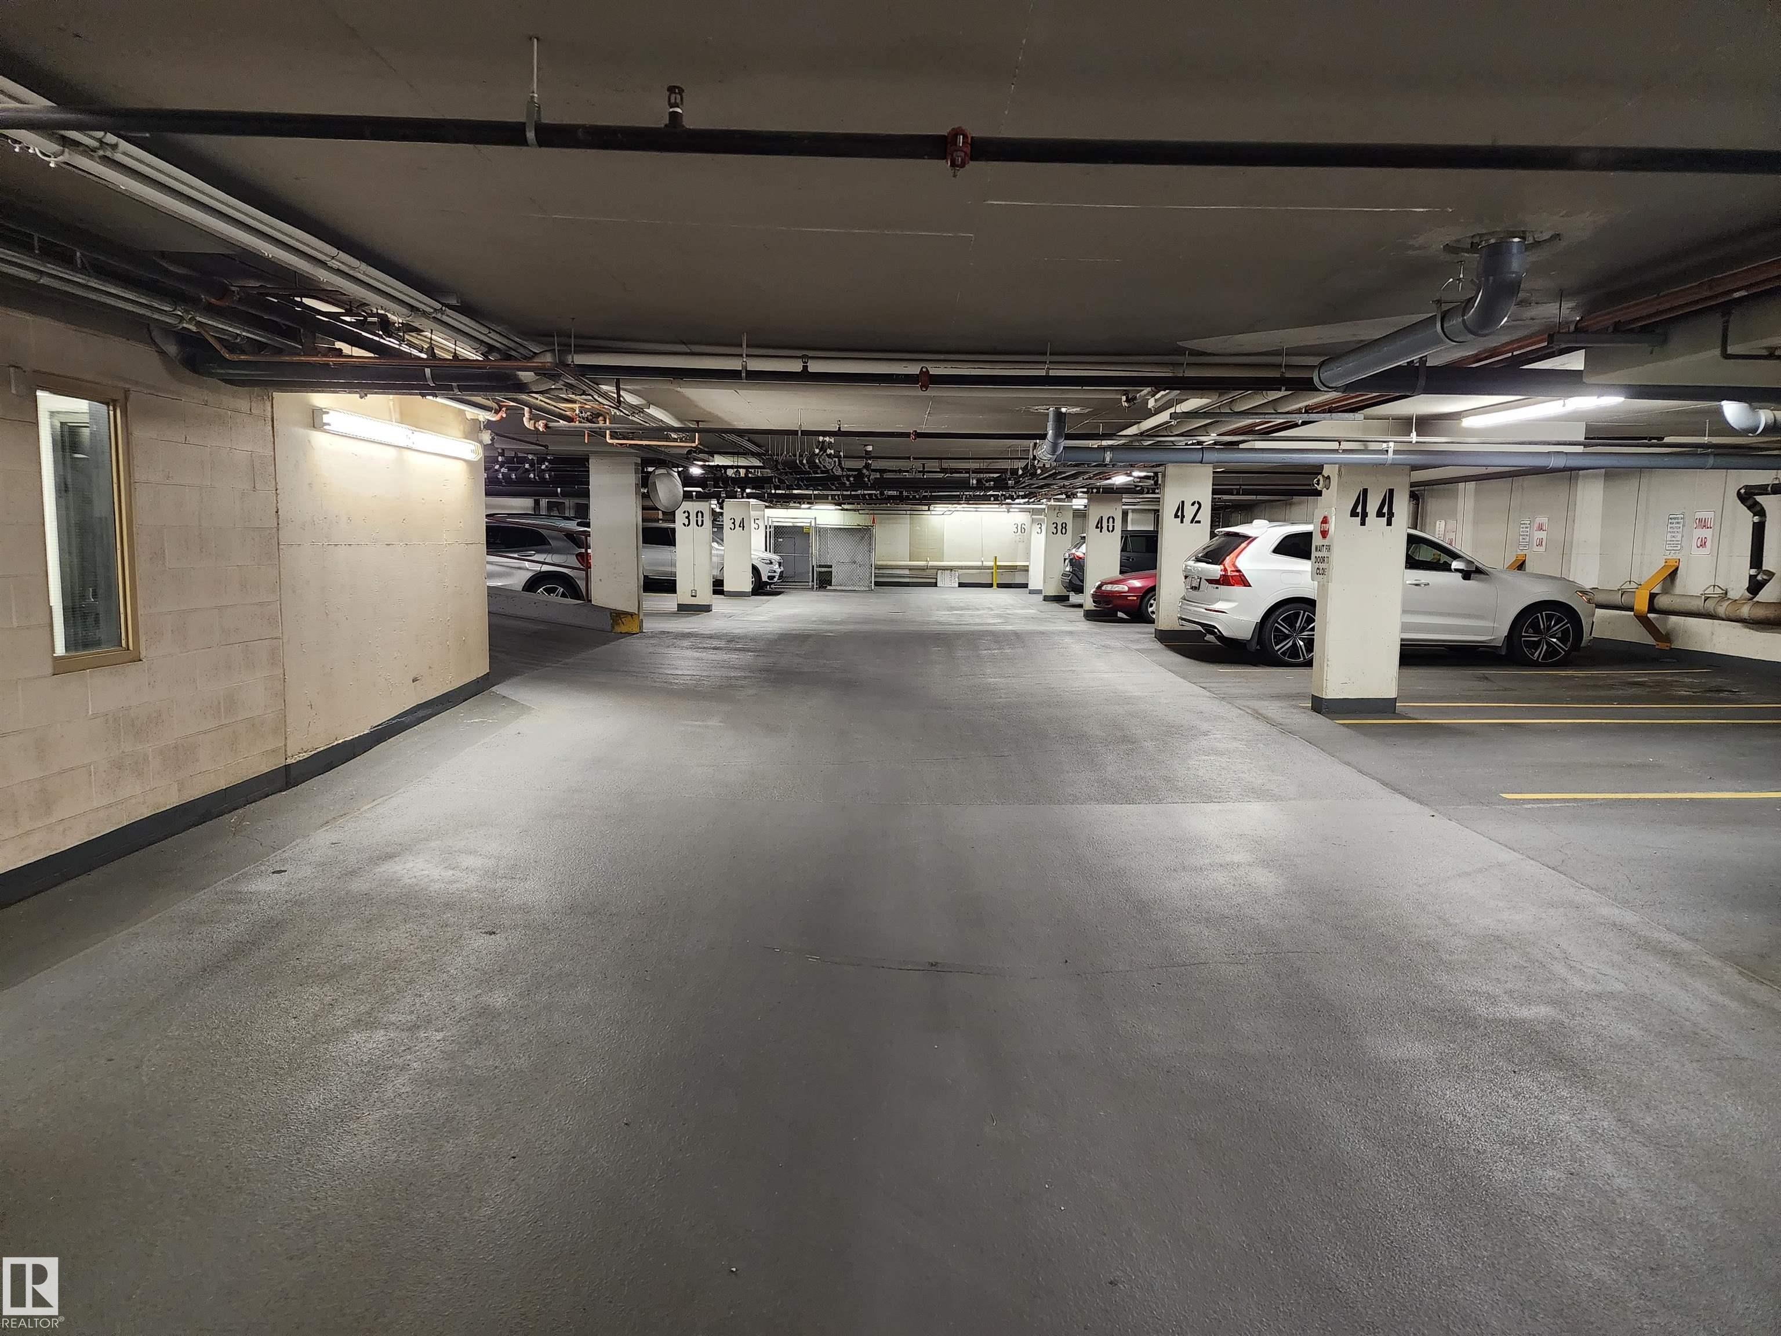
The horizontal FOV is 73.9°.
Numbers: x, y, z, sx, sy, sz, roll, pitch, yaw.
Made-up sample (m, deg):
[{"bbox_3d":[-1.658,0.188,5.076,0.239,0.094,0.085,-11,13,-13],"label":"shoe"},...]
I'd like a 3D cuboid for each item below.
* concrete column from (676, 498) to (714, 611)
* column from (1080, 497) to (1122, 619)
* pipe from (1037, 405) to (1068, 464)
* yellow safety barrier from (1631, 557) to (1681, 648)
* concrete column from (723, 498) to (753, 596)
[{"bbox_3d":[-3.430,-2.077,20.847,0.610,2.130,0.310,1,6,0],"label":"concrete column"},{"bbox_3d":[3.948,-2.086,21.872,0.610,2.380,0.300,1,6,0],"label":"column"},{"bbox_3d":[1.168,-1.681,8.563,0.230,0.420,0.300,1,6,0],"label":"pipe"},{"bbox_3d":[9.116,-0.749,14.053,0.310,1.060,0.250,1,6,0],"label":"yellow safety barrier"},{"bbox_3d":[-3.451,-2.716,26.913,0.610,2.196,0.310,1,6,0],"label":"concrete column"}]

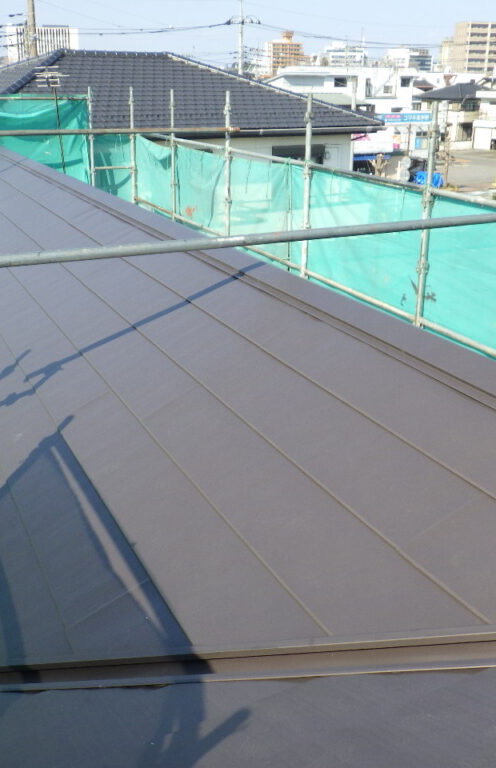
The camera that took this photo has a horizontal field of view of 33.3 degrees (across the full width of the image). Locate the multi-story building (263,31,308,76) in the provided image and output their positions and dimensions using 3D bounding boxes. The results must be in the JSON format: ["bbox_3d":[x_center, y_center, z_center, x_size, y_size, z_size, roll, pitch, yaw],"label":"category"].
[{"bbox_3d":[28.079,-233.175,595.485,26.000,38.613,16.000,-7,21,-19],"label":"multi-story building"}]

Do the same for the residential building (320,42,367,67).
[{"bbox_3d":[63.251,-209.988,547.777,29.000,28.124,18.000,2,20,5],"label":"residential building"}]

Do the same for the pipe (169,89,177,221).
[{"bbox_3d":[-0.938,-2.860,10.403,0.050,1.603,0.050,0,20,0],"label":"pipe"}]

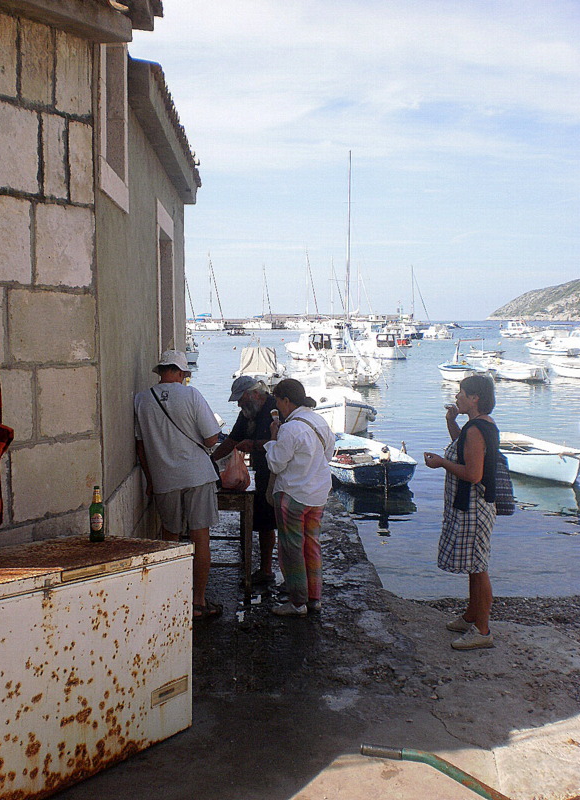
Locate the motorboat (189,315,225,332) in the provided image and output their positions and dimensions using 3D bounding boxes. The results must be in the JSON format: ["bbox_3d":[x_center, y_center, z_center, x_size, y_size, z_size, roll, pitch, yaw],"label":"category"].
[{"bbox_3d":[-19.608,-17.869,206.229,3.300,4.000,9.000,3,6,33],"label":"motorboat"}]

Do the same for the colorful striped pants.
[{"bbox_3d":[0.063,0.958,5.829,0.270,0.860,0.370,4,7,41],"label":"colorful striped pants"}]

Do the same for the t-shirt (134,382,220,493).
[{"bbox_3d":[-0.755,0.246,5.896,0.500,0.690,0.350,-3,5,15],"label":"t-shirt"}]

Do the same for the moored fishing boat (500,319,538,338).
[{"bbox_3d":[33.500,-10.394,127.582,6.200,2.700,2.200,2,5,17],"label":"moored fishing boat"}]

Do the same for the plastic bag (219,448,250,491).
[{"bbox_3d":[-0.400,0.496,6.390,0.225,0.290,0.190,0,5,-2],"label":"plastic bag"}]

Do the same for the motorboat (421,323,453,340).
[{"bbox_3d":[20.625,-9.583,123.639,4.600,2.350,2.000,-1,5,-12],"label":"motorboat"}]

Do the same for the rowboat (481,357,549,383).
[{"bbox_3d":[10.394,-1.403,40.839,1.500,0.950,3.900,-2,6,-23],"label":"rowboat"}]

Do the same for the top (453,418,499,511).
[{"bbox_3d":[1.117,0.388,5.290,0.280,0.560,0.420,1,5,6],"label":"top"}]

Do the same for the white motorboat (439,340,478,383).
[{"bbox_3d":[7.621,-1.744,39.604,3.100,1.850,1.350,-5,7,-44],"label":"white motorboat"}]

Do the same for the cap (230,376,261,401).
[{"bbox_3d":[-0.338,-0.088,6.518,0.270,0.140,0.185,-28,15,-18],"label":"cap"}]

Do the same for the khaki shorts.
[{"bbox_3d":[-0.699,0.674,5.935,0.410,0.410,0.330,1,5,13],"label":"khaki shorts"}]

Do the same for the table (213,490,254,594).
[{"bbox_3d":[-0.590,0.988,6.665,0.740,0.740,0.850,0,5,-2],"label":"table"}]

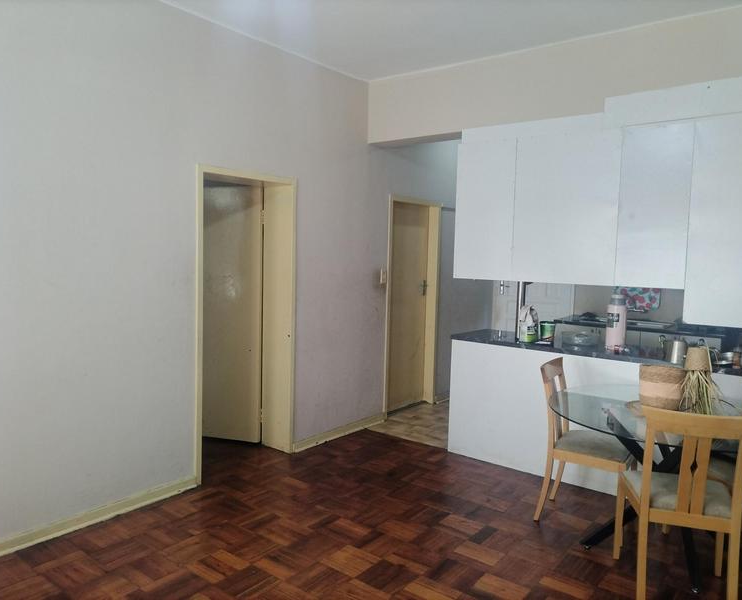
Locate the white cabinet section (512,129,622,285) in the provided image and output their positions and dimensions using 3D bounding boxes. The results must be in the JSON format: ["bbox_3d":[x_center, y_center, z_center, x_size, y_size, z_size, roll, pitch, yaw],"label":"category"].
[{"bbox_3d":[1.402,-0.634,4.213,0.718,1.027,0.330,5,5,38],"label":"white cabinet section"}]

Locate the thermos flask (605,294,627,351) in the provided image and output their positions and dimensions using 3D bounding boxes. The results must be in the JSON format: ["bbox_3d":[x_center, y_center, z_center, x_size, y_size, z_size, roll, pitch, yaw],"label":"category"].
[{"bbox_3d":[1.716,0.158,4.191,0.130,0.370,0.130,5,5,38],"label":"thermos flask"}]

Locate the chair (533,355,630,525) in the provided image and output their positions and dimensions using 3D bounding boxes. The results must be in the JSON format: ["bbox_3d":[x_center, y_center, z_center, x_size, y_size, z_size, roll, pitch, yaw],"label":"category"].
[{"bbox_3d":[1.282,0.848,3.515,0.520,0.915,0.430,4,5,33],"label":"chair"}]

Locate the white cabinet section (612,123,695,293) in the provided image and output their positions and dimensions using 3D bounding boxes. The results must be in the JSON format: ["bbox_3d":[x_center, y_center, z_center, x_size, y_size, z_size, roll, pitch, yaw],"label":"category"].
[{"bbox_3d":[1.850,-0.586,3.867,0.418,1.008,0.330,5,5,38],"label":"white cabinet section"}]

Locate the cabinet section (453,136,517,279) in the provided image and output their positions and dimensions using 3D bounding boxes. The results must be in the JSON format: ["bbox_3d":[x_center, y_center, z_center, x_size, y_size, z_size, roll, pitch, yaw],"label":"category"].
[{"bbox_3d":[0.932,-0.680,4.576,0.473,1.042,0.330,5,5,38],"label":"cabinet section"}]

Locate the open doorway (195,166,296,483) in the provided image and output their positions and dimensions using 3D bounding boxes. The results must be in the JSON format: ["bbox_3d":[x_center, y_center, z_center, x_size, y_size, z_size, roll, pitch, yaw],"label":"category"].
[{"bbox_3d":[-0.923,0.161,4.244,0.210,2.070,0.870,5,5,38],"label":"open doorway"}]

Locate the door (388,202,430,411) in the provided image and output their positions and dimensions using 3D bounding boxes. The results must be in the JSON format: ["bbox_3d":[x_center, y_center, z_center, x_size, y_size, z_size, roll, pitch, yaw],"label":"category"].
[{"bbox_3d":[0.300,0.080,5.923,0.050,2.030,0.810,5,5,38],"label":"door"}]

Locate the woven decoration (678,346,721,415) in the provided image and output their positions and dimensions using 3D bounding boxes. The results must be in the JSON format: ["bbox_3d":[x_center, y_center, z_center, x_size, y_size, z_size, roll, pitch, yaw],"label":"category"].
[{"bbox_3d":[1.702,0.430,3.114,0.210,0.330,0.210,5,5,38],"label":"woven decoration"}]

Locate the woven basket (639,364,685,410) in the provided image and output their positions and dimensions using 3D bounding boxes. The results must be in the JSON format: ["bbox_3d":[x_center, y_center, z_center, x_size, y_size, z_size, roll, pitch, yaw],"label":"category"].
[{"bbox_3d":[1.579,0.478,3.237,0.235,0.210,0.235,5,5,38],"label":"woven basket"}]

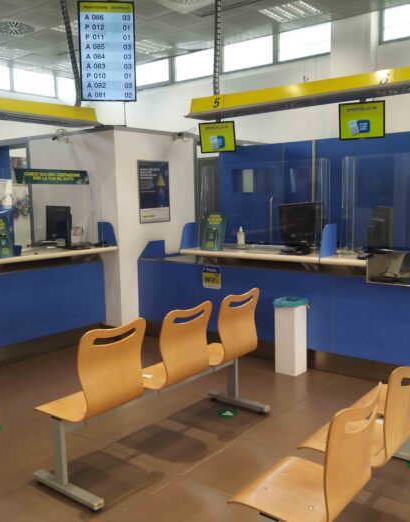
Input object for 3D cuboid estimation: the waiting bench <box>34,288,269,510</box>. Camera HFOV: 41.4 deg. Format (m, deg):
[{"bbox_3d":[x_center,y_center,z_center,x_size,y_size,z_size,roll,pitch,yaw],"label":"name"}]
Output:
[{"bbox_3d":[-0.256,0.709,3.449,0.566,0.899,1.643,4,9,39],"label":"waiting bench"}]

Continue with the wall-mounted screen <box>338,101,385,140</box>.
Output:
[{"bbox_3d":[1.347,-1.199,4.641,0.385,0.305,0.050,2,18,28],"label":"wall-mounted screen"}]

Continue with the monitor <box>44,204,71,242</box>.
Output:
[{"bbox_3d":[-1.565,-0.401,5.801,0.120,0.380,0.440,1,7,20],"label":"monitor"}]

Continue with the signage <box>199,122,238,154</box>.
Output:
[{"bbox_3d":[0.134,-1.271,5.596,0.385,0.305,0.050,1,17,22],"label":"signage"}]

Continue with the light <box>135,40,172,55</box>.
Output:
[{"bbox_3d":[-0.936,-3.445,8.670,0.600,0.080,0.600,4,9,38],"label":"light"}]

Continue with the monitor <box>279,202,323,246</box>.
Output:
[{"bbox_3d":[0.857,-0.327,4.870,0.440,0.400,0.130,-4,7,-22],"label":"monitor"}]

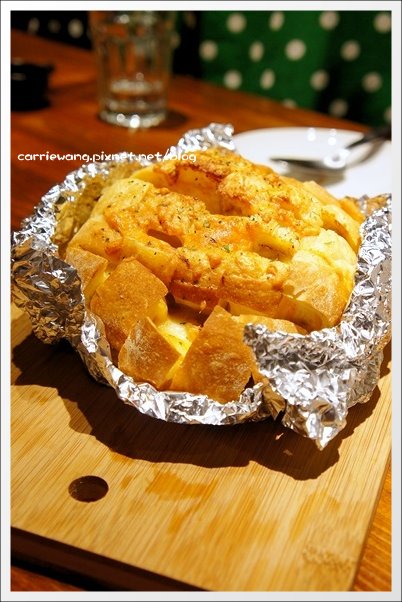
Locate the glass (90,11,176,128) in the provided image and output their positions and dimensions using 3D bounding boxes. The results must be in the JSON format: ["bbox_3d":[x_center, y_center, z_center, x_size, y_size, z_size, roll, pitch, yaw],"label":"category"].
[{"bbox_3d":[-0.062,-0.224,0.686,0.081,0.114,0.081,3,32,0],"label":"glass"}]

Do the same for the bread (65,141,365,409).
[{"bbox_3d":[0.006,-0.017,0.385,0.156,0.083,0.158,3,32,0],"label":"bread"}]

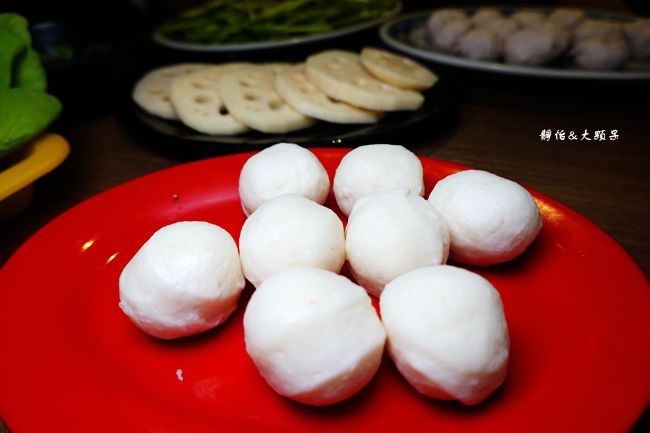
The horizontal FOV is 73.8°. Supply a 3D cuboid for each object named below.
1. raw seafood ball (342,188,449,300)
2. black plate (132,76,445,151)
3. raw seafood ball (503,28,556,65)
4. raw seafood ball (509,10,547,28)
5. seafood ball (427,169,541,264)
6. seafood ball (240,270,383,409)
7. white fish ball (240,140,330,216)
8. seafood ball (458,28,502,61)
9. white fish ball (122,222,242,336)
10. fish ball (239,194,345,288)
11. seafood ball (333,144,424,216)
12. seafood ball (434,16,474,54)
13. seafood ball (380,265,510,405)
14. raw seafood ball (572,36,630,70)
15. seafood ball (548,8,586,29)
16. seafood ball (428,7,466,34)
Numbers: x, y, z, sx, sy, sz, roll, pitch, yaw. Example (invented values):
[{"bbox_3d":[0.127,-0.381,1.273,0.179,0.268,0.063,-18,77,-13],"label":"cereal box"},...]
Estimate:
[{"bbox_3d":[0.028,0.010,0.169,0.041,0.040,0.041,0,37,0],"label":"raw seafood ball"},{"bbox_3d":[-0.019,-0.072,0.292,0.210,0.023,0.150,-4,38,-6],"label":"black plate"},{"bbox_3d":[0.182,-0.151,0.385,0.041,0.032,0.039,0,37,0],"label":"raw seafood ball"},{"bbox_3d":[0.209,-0.196,0.445,0.037,0.032,0.037,0,37,0],"label":"raw seafood ball"},{"bbox_3d":[0.064,0.001,0.174,0.042,0.037,0.042,0,38,0],"label":"seafood ball"},{"bbox_3d":[-0.003,0.035,0.130,0.042,0.038,0.042,0,38,0],"label":"seafood ball"},{"bbox_3d":[-0.018,-0.013,0.192,0.040,0.037,0.040,0,38,0],"label":"white fish ball"},{"bbox_3d":[0.140,-0.155,0.390,0.038,0.031,0.037,0,37,0],"label":"seafood ball"},{"bbox_3d":[-0.050,0.022,0.153,0.042,0.039,0.041,0,37,0],"label":"white fish ball"},{"bbox_3d":[-0.012,0.010,0.163,0.039,0.036,0.039,0,38,0],"label":"fish ball"},{"bbox_3d":[0.024,-0.013,0.192,0.040,0.037,0.040,0,38,0],"label":"seafood ball"},{"bbox_3d":[0.122,-0.174,0.415,0.037,0.033,0.037,0,37,0],"label":"seafood ball"},{"bbox_3d":[0.035,0.035,0.129,0.038,0.039,0.038,0,38,0],"label":"seafood ball"},{"bbox_3d":[0.234,-0.139,0.368,0.041,0.031,0.039,0,37,0],"label":"raw seafood ball"},{"bbox_3d":[0.234,-0.184,0.418,0.037,0.035,0.037,0,38,0],"label":"seafood ball"},{"bbox_3d":[0.125,-0.197,0.445,0.038,0.033,0.038,0,37,0],"label":"seafood ball"}]

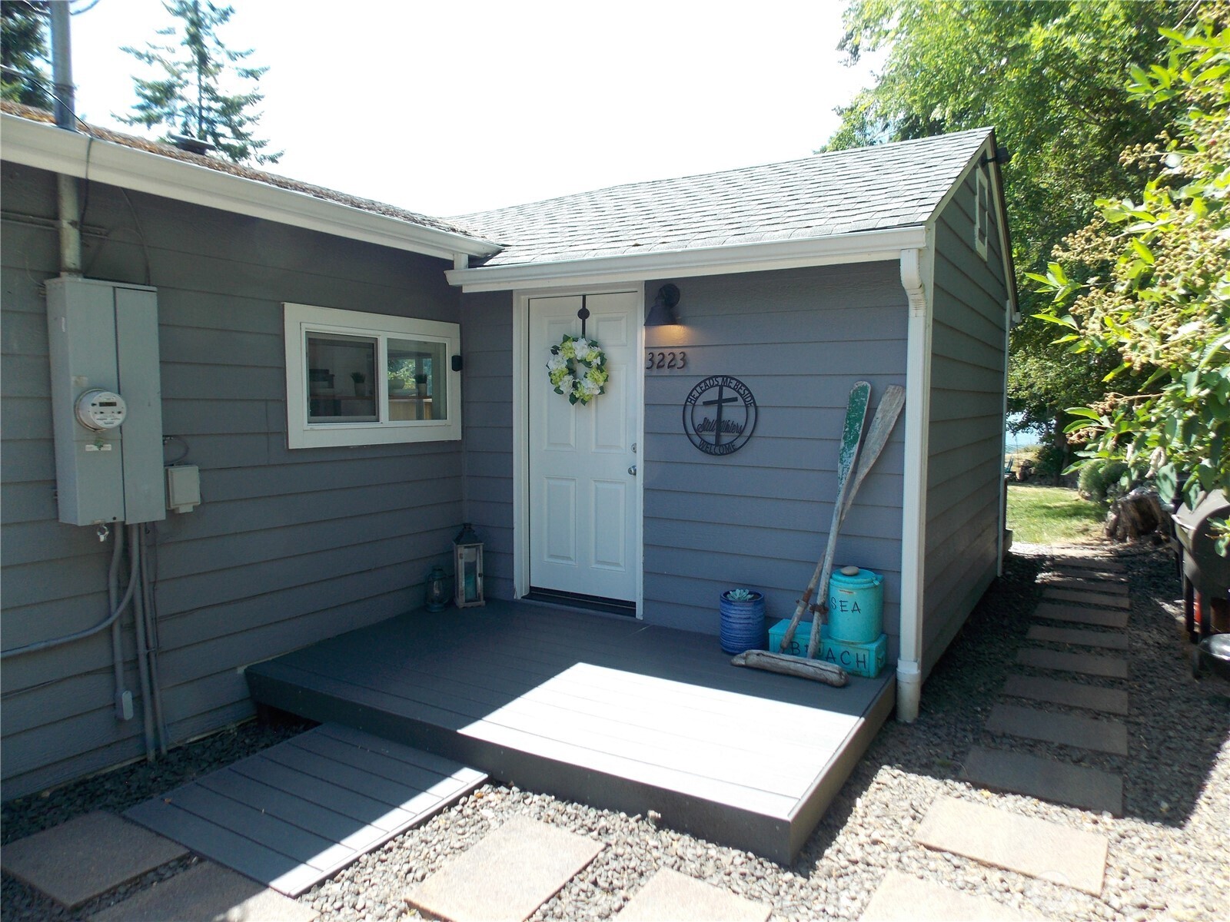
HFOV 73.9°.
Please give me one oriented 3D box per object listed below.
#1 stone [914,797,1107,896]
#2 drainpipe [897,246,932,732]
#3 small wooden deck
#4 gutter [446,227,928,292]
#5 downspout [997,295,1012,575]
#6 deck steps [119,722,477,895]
[{"bbox_3d":[1.474,1.434,3.041,0.602,0.045,0.420,3,5,32],"label":"stone"},{"bbox_3d":[1.507,0.165,4.170,0.126,2.441,0.272,3,5,31],"label":"drainpipe"},{"bbox_3d":[-0.167,1.176,4.319,2.912,0.183,1.929,3,5,31],"label":"small wooden deck"},{"bbox_3d":[0.224,-1.179,4.918,3.140,0.130,0.135,3,5,31],"label":"gutter"},{"bbox_3d":[3.419,-0.197,7.170,0.065,2.420,0.080,3,5,31],"label":"downspout"},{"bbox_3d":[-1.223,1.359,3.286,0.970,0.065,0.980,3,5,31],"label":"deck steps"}]

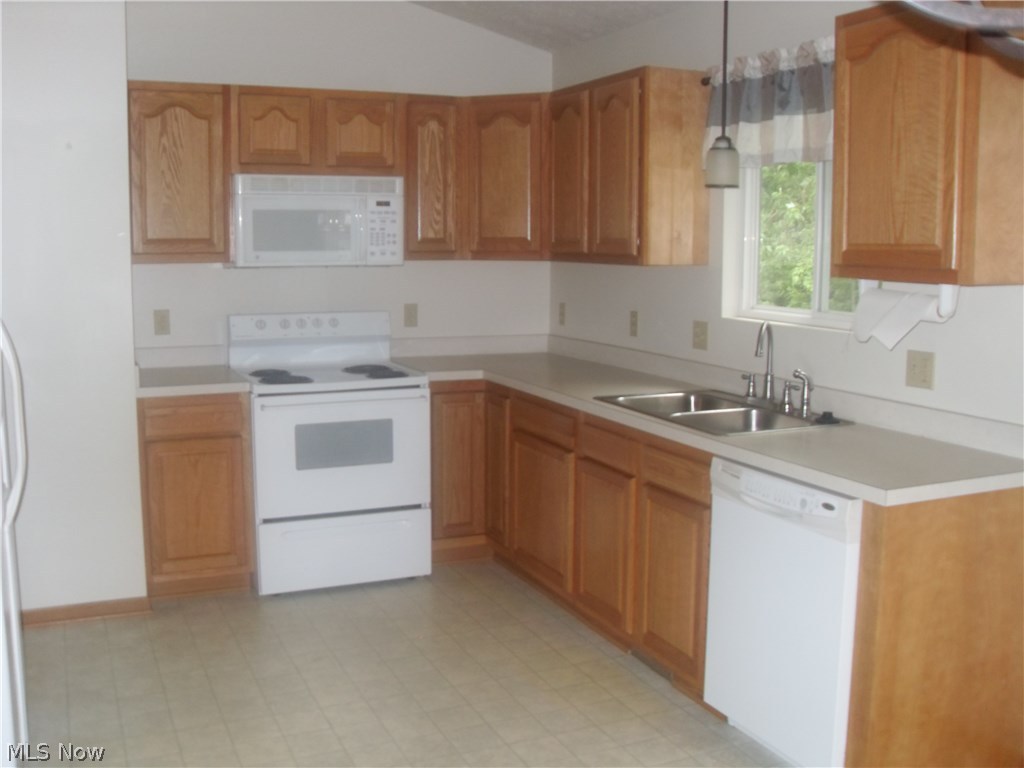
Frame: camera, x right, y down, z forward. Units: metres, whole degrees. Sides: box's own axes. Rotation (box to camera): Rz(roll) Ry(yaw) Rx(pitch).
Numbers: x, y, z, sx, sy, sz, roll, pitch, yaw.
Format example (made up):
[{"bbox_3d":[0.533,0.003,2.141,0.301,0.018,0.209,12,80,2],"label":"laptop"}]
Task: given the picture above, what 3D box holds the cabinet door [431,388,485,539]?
[{"bbox_3d":[-0.245,0.362,4.511,0.257,0.660,0.022,-3,9,-24],"label":"cabinet door"}]

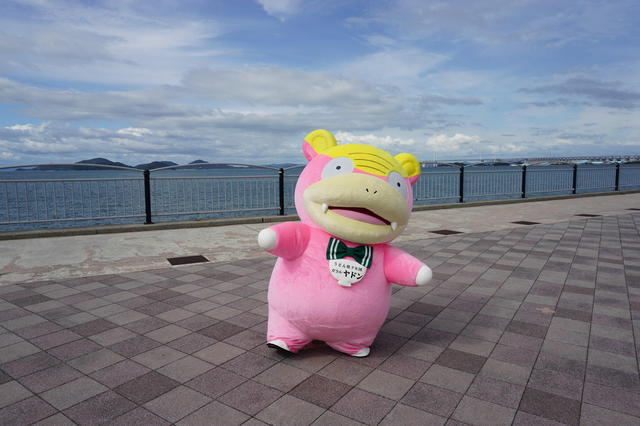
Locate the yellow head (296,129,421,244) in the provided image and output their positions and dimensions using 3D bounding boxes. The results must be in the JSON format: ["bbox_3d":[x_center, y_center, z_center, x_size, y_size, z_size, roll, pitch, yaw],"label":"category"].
[{"bbox_3d":[0.258,-0.171,3.100,0.860,0.700,0.760,13,2,-15],"label":"yellow head"}]

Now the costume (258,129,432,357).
[{"bbox_3d":[0.191,0.266,3.200,1.280,1.660,0.950,10,3,-16],"label":"costume"}]

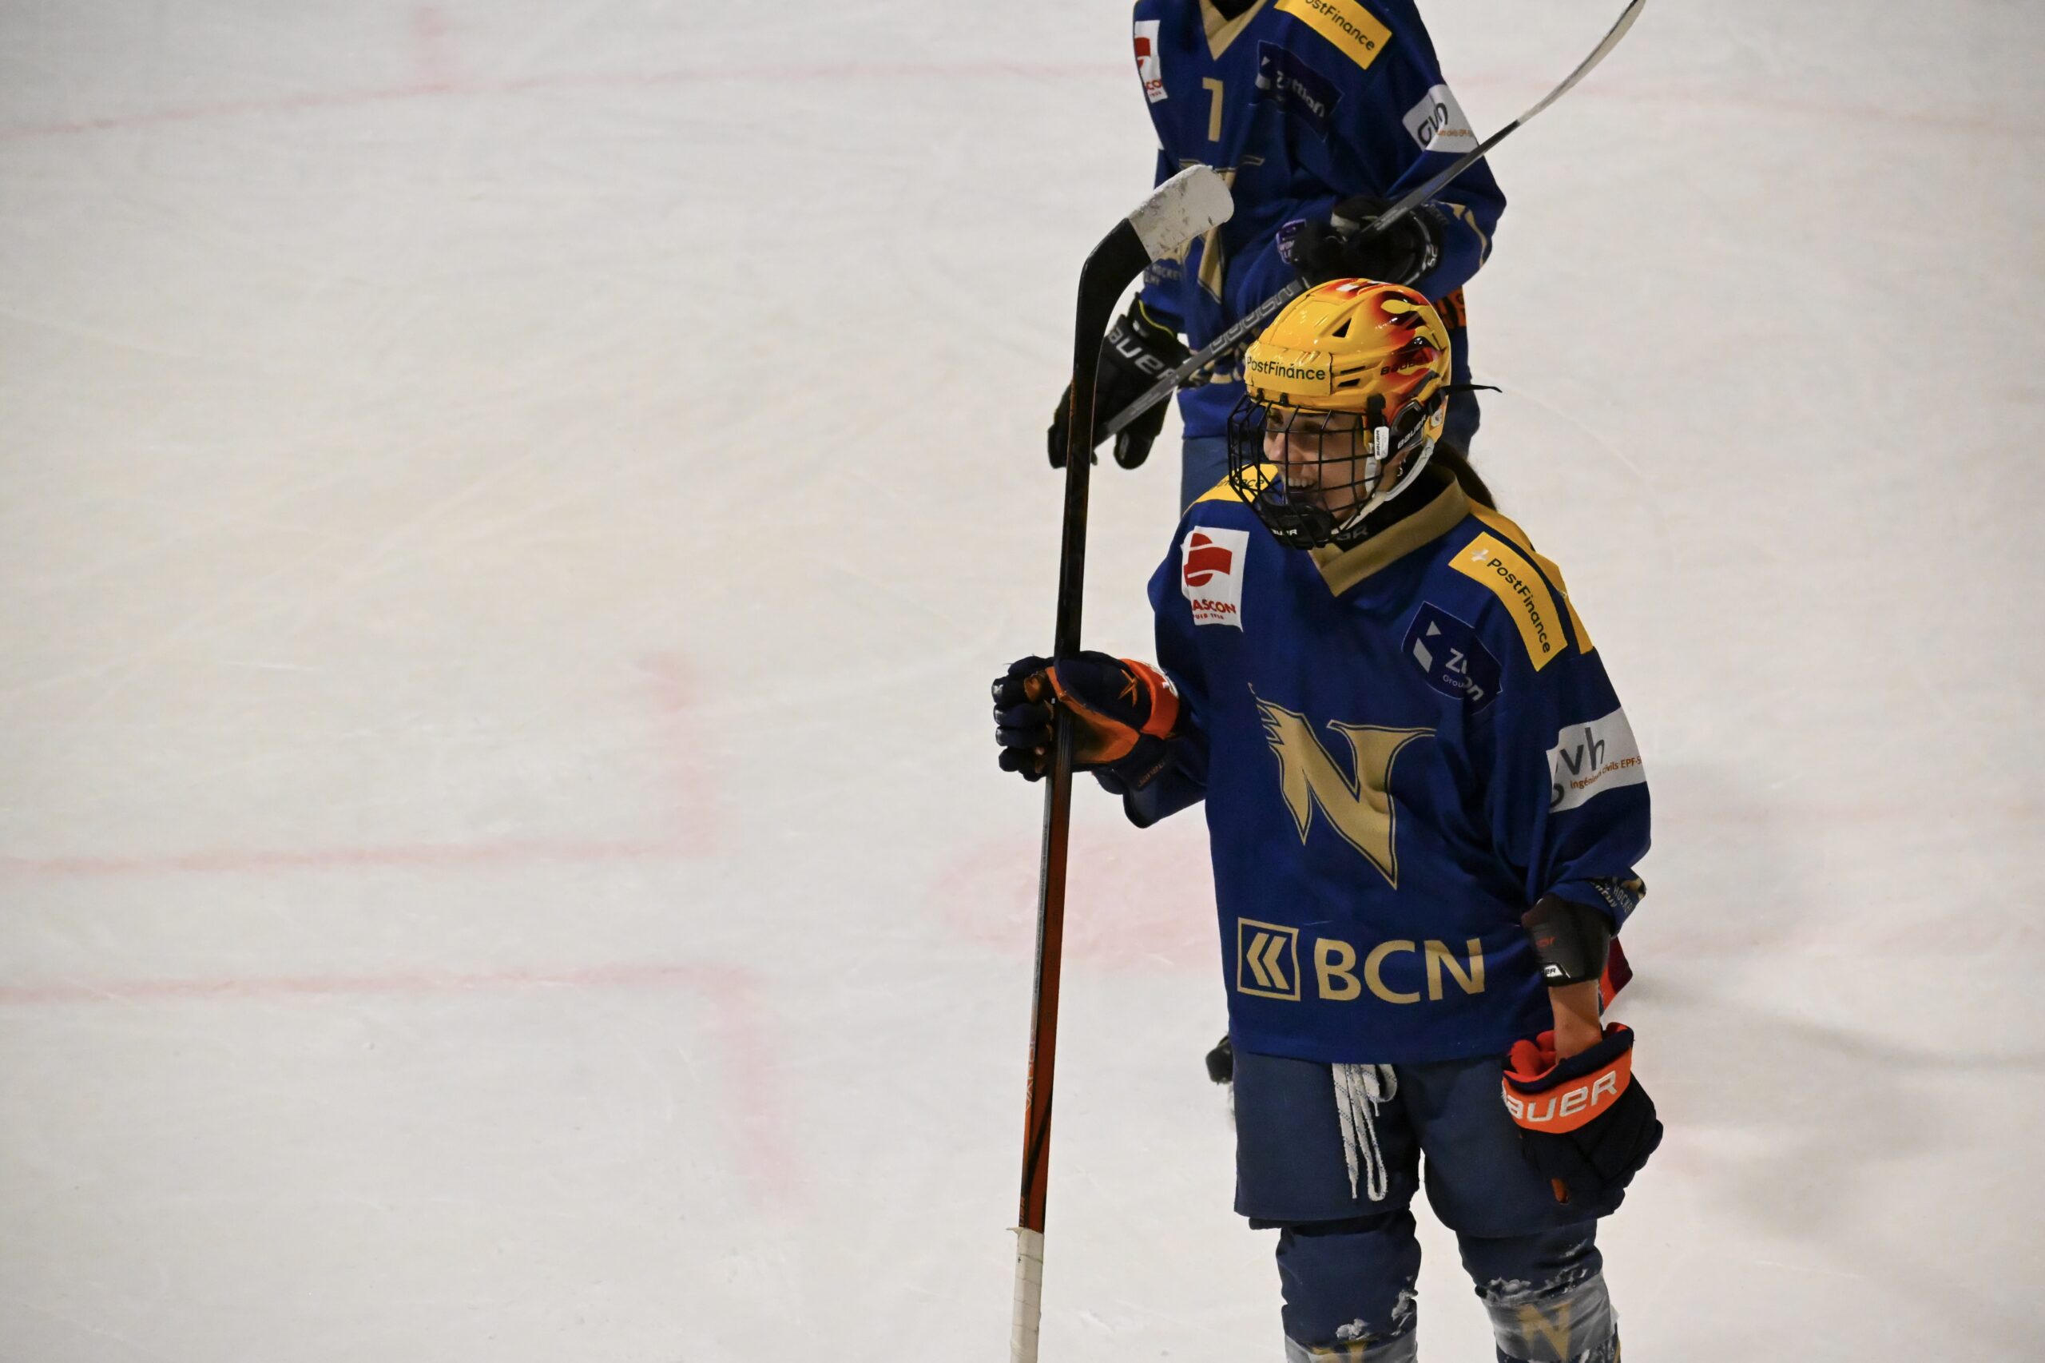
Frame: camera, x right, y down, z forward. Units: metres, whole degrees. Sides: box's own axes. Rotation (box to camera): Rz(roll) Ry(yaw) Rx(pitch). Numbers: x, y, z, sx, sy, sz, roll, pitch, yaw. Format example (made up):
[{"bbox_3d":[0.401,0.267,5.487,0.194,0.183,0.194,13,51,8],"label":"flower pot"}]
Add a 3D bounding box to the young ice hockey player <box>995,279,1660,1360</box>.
[{"bbox_3d":[0.368,0.386,9.599,0.660,1.730,0.620,11,23,27],"label":"young ice hockey player"}]

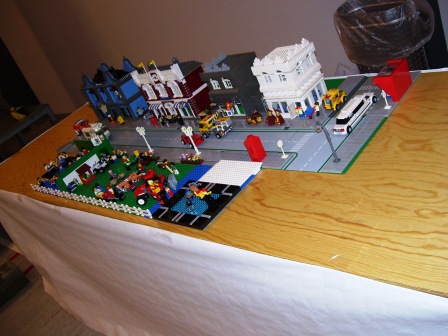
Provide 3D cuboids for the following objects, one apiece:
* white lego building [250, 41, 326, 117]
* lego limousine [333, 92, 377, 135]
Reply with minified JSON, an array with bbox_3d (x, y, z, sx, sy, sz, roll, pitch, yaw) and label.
[{"bbox_3d":[0.212,-0.287,1.491,0.155,0.216,0.146,5,41,46],"label":"white lego building"},{"bbox_3d":[0.370,-0.160,1.319,0.048,0.042,0.188,5,41,46],"label":"lego limousine"}]

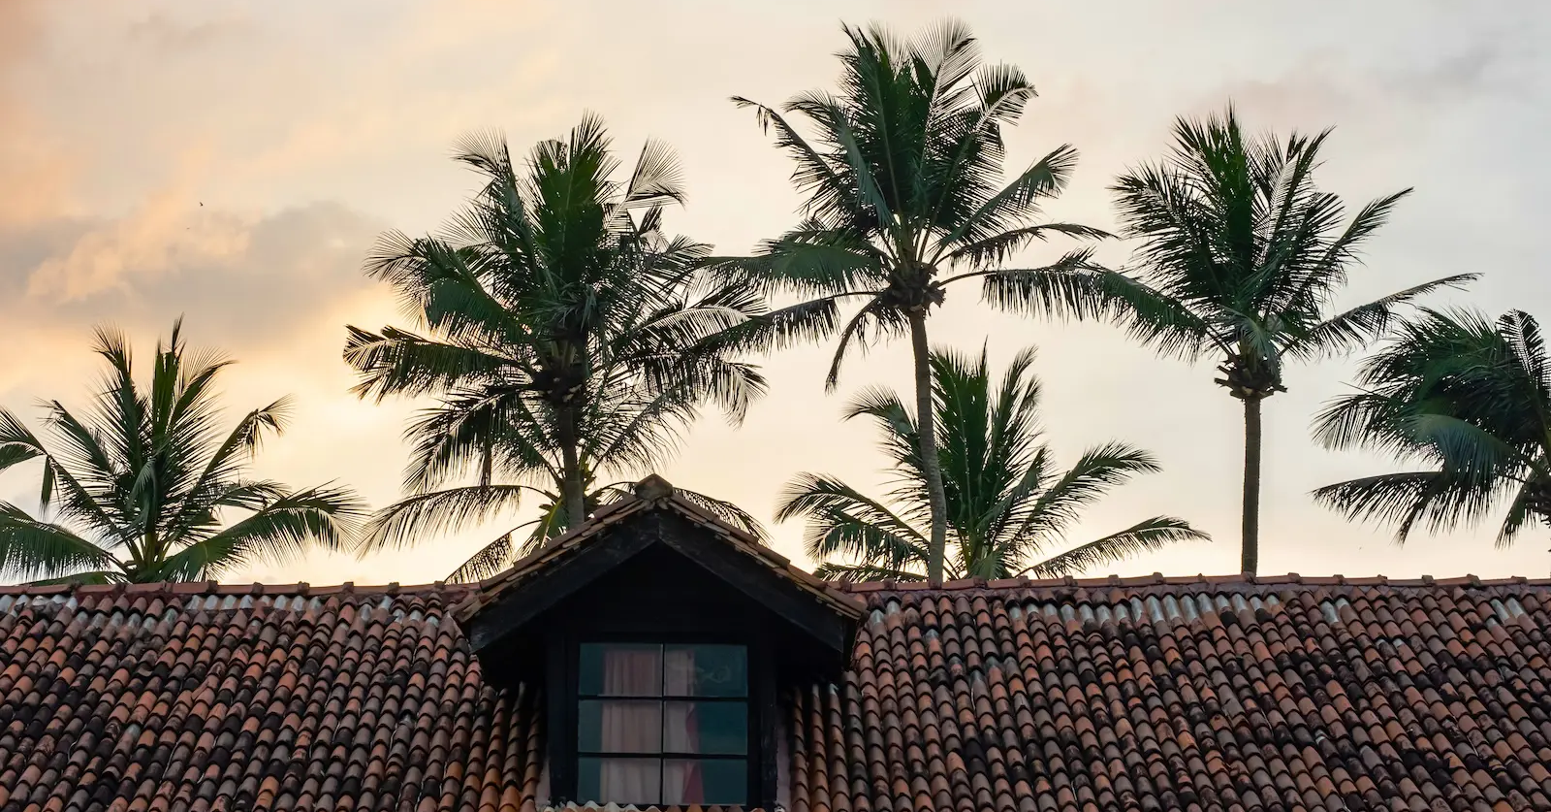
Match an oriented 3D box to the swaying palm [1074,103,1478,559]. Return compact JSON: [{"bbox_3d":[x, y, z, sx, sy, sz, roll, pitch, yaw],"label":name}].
[{"bbox_3d":[8.890,5.130,57.760,7.970,22.200,7.970,0,-15,-1],"label":"swaying palm"}]

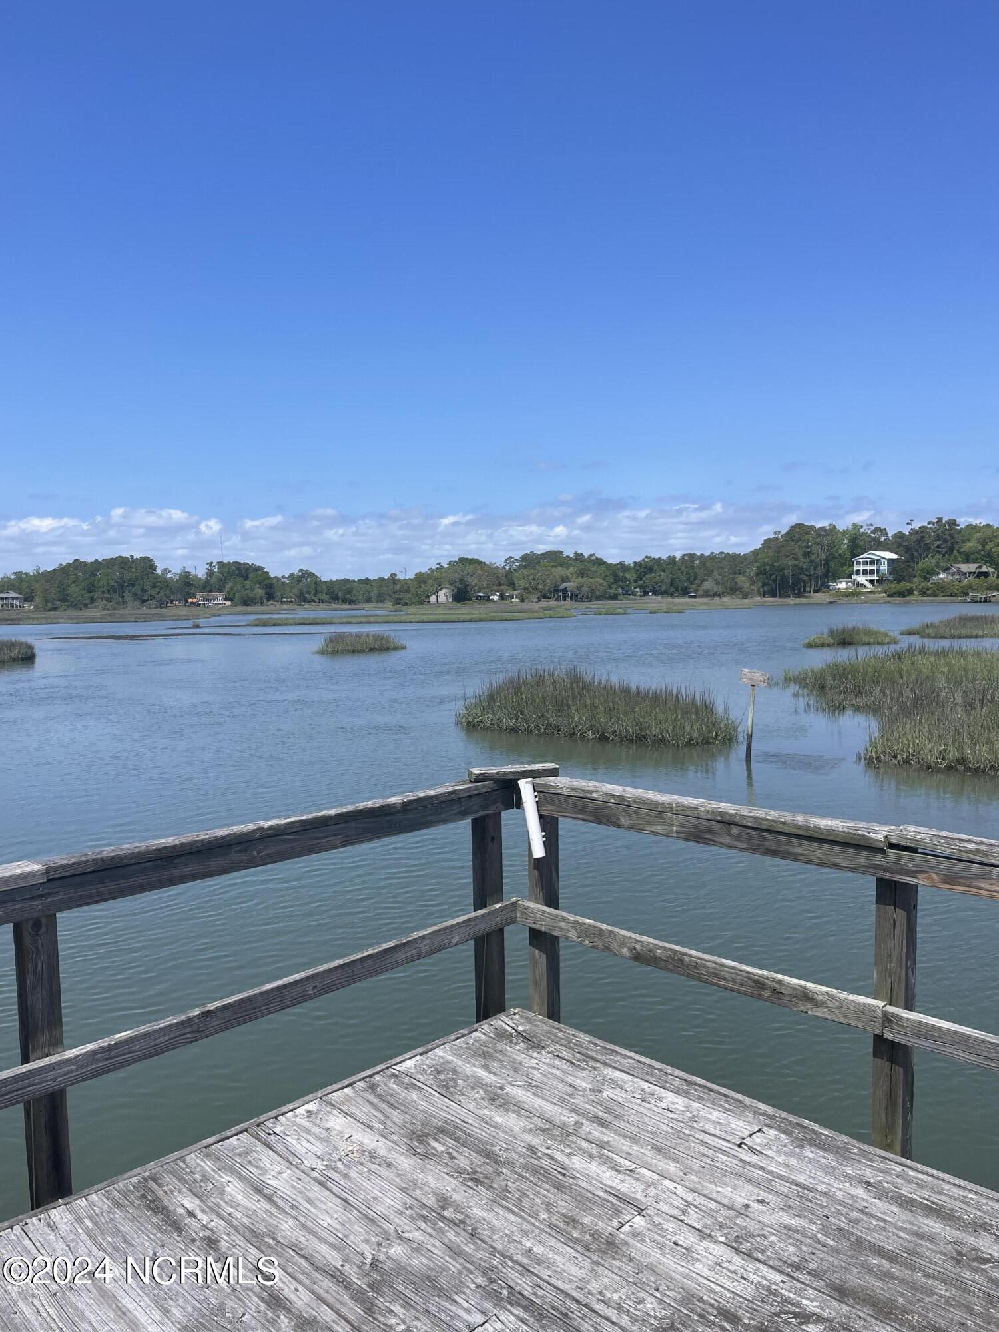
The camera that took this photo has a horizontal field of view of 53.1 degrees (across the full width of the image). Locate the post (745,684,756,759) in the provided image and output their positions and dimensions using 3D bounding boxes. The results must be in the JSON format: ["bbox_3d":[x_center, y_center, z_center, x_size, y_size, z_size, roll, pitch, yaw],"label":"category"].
[{"bbox_3d":[4.529,0.991,17.984,0.090,1.400,0.090,5,5,33],"label":"post"}]

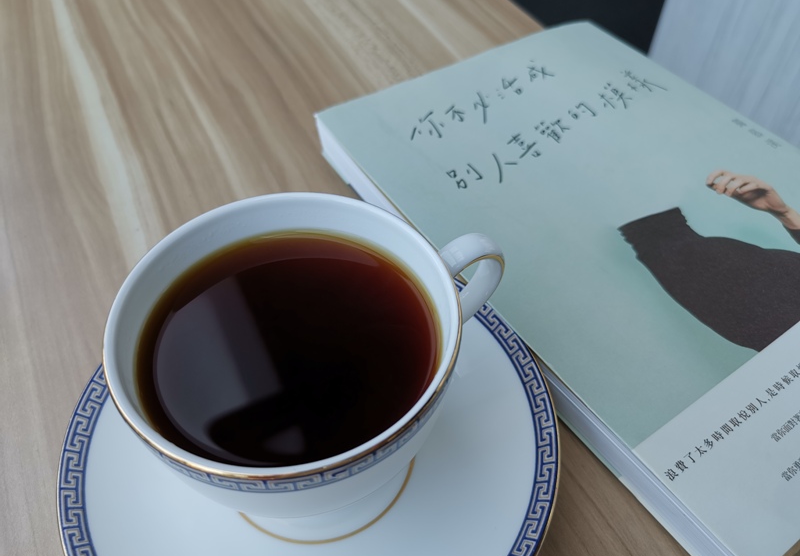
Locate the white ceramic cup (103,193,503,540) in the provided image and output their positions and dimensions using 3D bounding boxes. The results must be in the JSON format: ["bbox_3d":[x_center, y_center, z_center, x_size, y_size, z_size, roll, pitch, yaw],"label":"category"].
[{"bbox_3d":[-0.015,0.024,0.155,0.090,0.063,0.072,-20,53,-16],"label":"white ceramic cup"}]

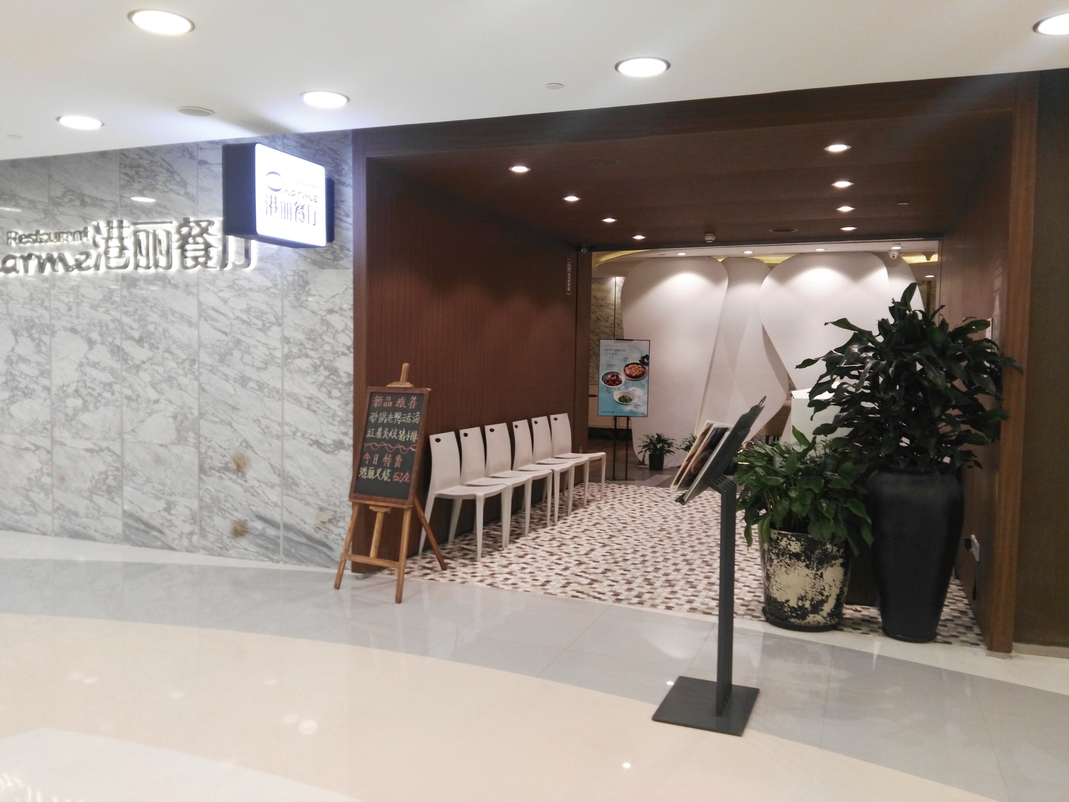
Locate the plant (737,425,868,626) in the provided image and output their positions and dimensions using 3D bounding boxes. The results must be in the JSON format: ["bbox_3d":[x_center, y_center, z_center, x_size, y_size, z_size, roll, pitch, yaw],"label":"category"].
[{"bbox_3d":[1.421,0.660,4.569,0.713,1.018,0.699,2,3,21],"label":"plant"}]

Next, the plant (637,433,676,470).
[{"bbox_3d":[1.520,0.625,10.790,0.442,0.449,0.442,2,3,20],"label":"plant"}]

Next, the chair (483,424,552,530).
[{"bbox_3d":[-0.149,0.617,6.980,0.492,0.835,0.464,2,3,25],"label":"chair"}]

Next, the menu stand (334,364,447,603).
[{"bbox_3d":[-0.749,0.438,5.222,0.500,1.328,0.787,3,3,31],"label":"menu stand"}]

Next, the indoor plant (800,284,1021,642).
[{"bbox_3d":[1.856,0.305,4.329,1.022,1.765,1.022,2,3,21],"label":"indoor plant"}]

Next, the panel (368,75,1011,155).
[{"bbox_3d":[0.634,-1.519,4.718,3.511,0.177,0.075,2,3,20],"label":"panel"}]

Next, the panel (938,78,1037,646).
[{"bbox_3d":[2.999,-0.231,5.974,0.101,2.730,4.035,2,3,21],"label":"panel"}]

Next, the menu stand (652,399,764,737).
[{"bbox_3d":[0.707,0.592,3.422,0.377,1.231,0.504,2,3,21],"label":"menu stand"}]

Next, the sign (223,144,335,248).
[{"bbox_3d":[-1.481,-1.172,5.079,0.223,0.499,0.760,2,3,20],"label":"sign"}]

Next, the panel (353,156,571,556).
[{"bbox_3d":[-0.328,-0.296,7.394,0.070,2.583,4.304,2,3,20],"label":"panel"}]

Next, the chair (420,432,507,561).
[{"bbox_3d":[-0.489,0.650,6.088,0.492,0.835,0.464,2,3,21],"label":"chair"}]

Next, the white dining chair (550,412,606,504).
[{"bbox_3d":[0.387,0.546,8.347,0.509,0.826,0.460,2,3,20],"label":"white dining chair"}]

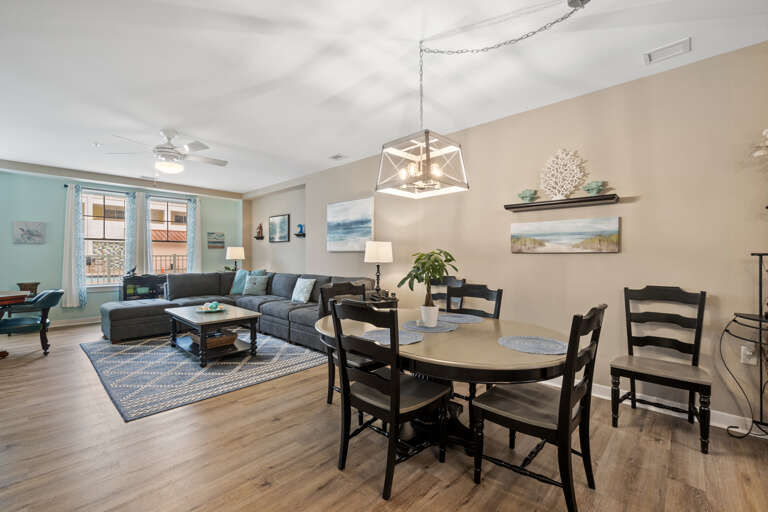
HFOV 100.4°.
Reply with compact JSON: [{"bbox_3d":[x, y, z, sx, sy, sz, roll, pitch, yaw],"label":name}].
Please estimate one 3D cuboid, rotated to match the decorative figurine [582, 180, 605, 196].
[{"bbox_3d":[1.844,-0.580,2.816,0.147,0.147,0.091,0,0,42],"label":"decorative figurine"}]

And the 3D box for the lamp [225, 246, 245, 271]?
[{"bbox_3d":[-3.260,0.157,7.033,0.385,0.688,0.385,0,0,42],"label":"lamp"}]

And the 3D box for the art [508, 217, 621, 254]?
[{"bbox_3d":[1.696,-0.179,3.087,0.925,0.310,0.035,1,1,44],"label":"art"}]

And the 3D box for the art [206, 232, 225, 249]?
[{"bbox_3d":[-3.663,-0.330,6.995,0.030,0.360,0.345,1,1,44],"label":"art"}]

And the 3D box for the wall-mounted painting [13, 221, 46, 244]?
[{"bbox_3d":[-5.878,-0.385,5.306,0.030,0.379,0.373,0,0,42],"label":"wall-mounted painting"}]

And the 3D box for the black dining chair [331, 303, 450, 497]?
[{"bbox_3d":[0.025,0.738,1.897,0.515,1.005,0.545,1,1,42],"label":"black dining chair"}]

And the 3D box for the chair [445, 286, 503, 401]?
[{"bbox_3d":[0.562,0.751,2.456,0.516,1.017,0.552,0,0,42],"label":"chair"}]

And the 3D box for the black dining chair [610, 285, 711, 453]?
[{"bbox_3d":[2.030,0.746,2.351,0.515,1.005,0.545,1,1,44],"label":"black dining chair"}]

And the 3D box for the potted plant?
[{"bbox_3d":[0.303,0.218,2.226,0.415,0.541,0.405,0,0,0],"label":"potted plant"}]

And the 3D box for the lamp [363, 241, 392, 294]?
[{"bbox_3d":[-0.074,0.186,4.264,0.315,0.758,0.315,1,1,44],"label":"lamp"}]

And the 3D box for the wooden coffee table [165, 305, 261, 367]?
[{"bbox_3d":[-2.273,1.003,4.257,1.376,0.506,0.769,0,0,42],"label":"wooden coffee table"}]

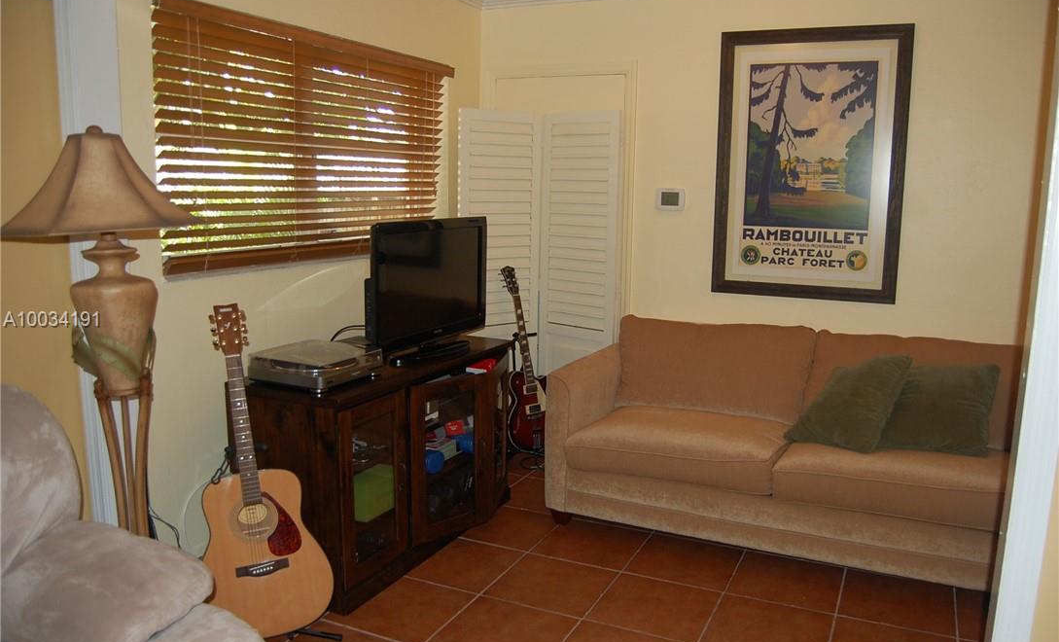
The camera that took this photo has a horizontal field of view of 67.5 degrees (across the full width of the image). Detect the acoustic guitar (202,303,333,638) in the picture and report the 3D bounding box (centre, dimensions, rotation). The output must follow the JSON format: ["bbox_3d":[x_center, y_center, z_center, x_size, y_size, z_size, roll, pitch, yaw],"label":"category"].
[{"bbox_3d":[-0.870,0.452,2.446,0.410,1.040,0.115,-7,-11,-23],"label":"acoustic guitar"}]

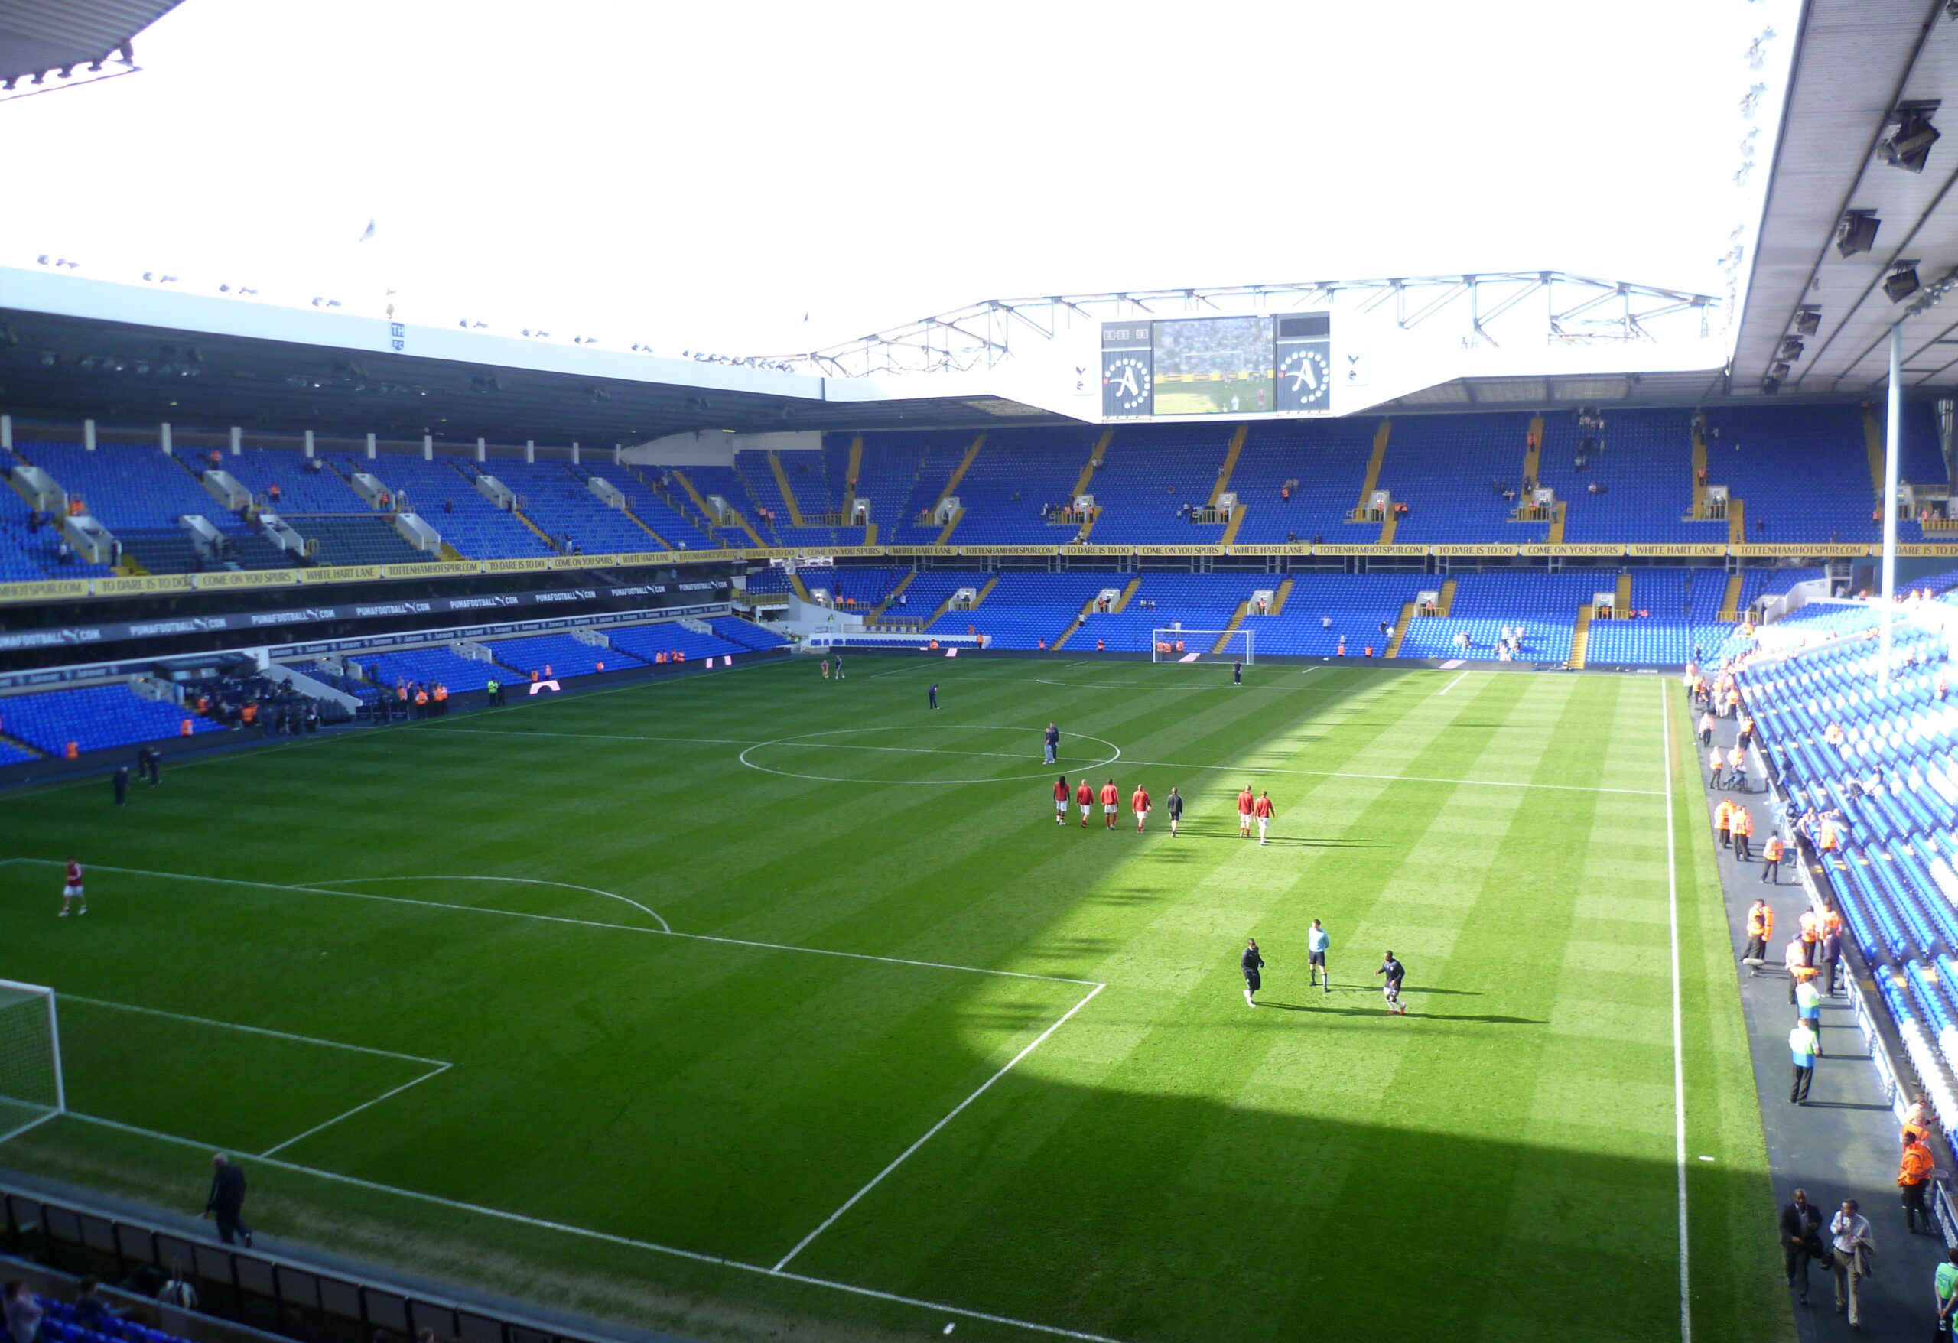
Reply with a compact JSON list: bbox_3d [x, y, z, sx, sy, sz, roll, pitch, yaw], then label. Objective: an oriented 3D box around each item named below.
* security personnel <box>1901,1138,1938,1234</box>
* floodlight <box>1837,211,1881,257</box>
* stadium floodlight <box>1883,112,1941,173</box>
[{"bbox_3d":[15.338,8.381,25.865,0.520,1.720,0.400,-3,6,-26],"label":"security personnel"},{"bbox_3d":[26.981,-13.444,48.584,0.950,1.000,0.950,-14,0,23],"label":"floodlight"},{"bbox_3d":[20.968,-11.886,35.619,0.950,1.000,0.950,-14,0,23],"label":"stadium floodlight"}]

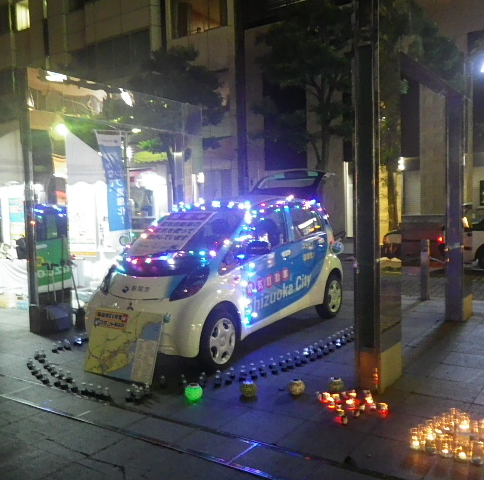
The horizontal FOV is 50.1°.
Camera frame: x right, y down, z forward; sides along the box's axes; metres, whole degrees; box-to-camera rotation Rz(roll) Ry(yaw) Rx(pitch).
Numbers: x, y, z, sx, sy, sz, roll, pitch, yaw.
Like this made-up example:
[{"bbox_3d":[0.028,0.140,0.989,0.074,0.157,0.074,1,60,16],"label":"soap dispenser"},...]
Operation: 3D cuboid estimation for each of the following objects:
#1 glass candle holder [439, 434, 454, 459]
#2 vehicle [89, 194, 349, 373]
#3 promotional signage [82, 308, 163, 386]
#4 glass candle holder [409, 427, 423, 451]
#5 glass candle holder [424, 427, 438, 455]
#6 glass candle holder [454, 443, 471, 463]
[{"bbox_3d":[1.137,1.144,2.877,0.067,0.102,0.067,-1,3,0],"label":"glass candle holder"},{"bbox_3d":[-0.097,0.272,5.896,1.475,1.600,3.395,1,3,31],"label":"vehicle"},{"bbox_3d":[-1.066,0.935,4.637,0.835,0.595,0.020,0,-14,33],"label":"promotional signage"},{"bbox_3d":[1.000,1.141,2.972,0.067,0.102,0.067,-1,3,0],"label":"glass candle holder"},{"bbox_3d":[1.103,1.176,3.014,0.069,0.110,0.069,-2,3,0],"label":"glass candle holder"},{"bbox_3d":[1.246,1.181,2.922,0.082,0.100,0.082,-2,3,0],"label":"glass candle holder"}]

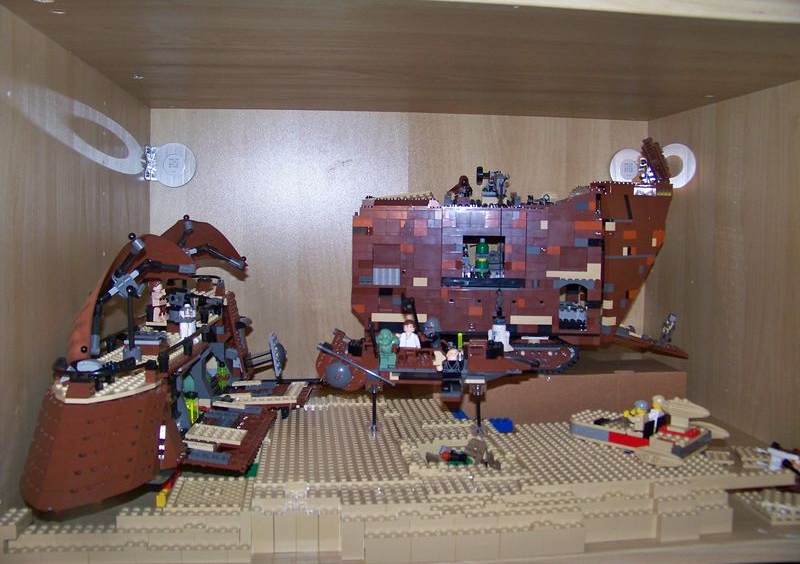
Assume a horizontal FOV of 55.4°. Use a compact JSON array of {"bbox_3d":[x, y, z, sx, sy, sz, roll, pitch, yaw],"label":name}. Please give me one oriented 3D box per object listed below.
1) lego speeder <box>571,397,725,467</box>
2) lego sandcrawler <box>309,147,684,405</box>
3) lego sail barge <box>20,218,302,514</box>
[{"bbox_3d":[0.216,0.124,0.686,0.130,0.047,0.110,3,6,45],"label":"lego speeder"},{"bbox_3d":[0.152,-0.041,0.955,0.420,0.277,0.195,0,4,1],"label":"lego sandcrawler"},{"bbox_3d":[-0.191,0.048,0.690,0.185,0.210,0.360,0,4,-2],"label":"lego sail barge"}]

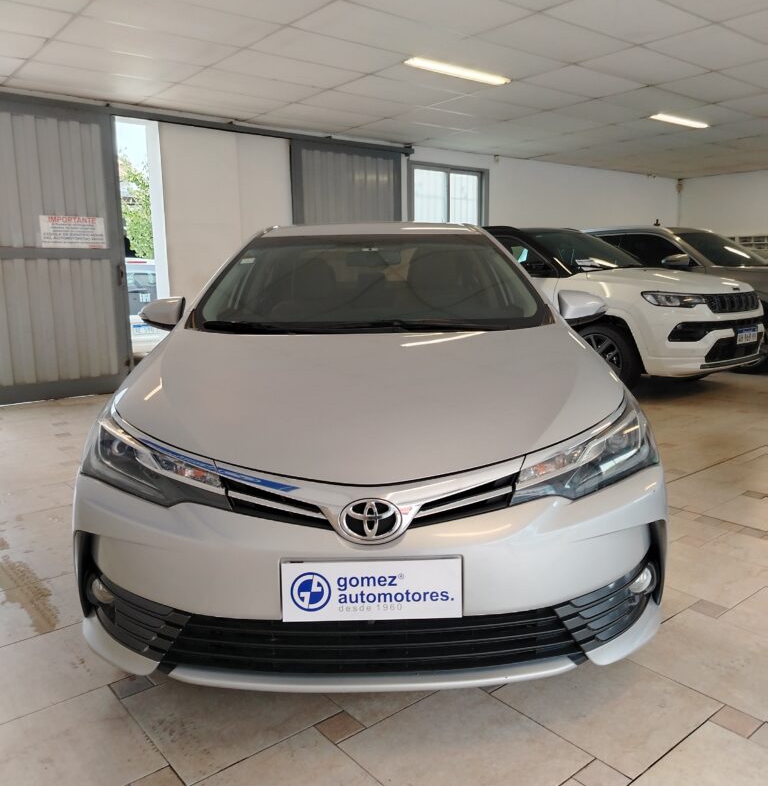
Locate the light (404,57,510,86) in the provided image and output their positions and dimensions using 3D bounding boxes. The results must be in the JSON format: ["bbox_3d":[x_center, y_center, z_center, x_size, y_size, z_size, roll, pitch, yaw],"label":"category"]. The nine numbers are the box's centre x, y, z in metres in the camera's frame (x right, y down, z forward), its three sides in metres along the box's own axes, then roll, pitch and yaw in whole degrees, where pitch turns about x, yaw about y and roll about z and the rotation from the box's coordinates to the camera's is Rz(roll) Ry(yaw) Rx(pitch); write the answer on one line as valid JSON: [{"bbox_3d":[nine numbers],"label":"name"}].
[{"bbox_3d":[0.680,-2.794,6.164,1.220,0.060,0.120,-9,12,-39],"label":"light"}]

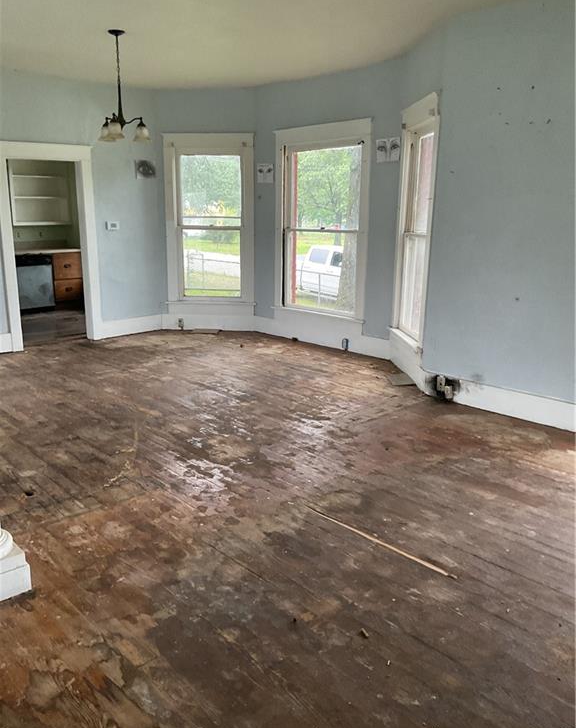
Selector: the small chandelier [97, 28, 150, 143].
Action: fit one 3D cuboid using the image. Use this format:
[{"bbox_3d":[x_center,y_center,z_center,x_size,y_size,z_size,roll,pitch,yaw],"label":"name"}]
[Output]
[{"bbox_3d":[-1.460,-2.442,5.653,0.460,0.895,0.460,-3,13,-14],"label":"small chandelier"}]

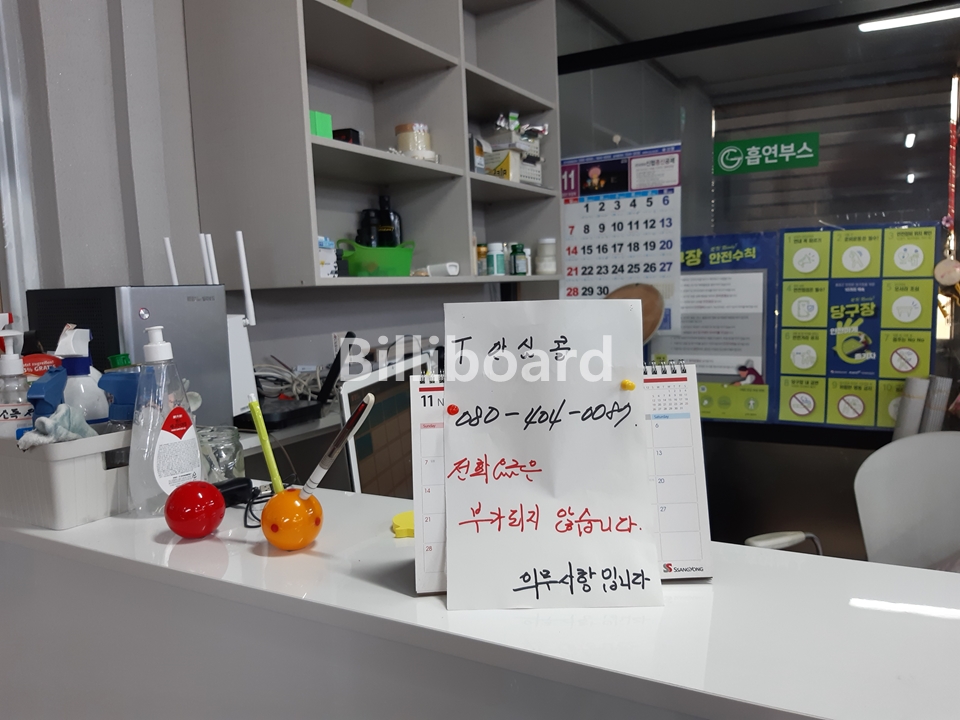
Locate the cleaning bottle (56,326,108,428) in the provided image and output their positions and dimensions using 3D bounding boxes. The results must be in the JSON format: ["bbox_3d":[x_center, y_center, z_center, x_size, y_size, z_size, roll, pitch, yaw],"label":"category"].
[{"bbox_3d":[-0.544,0.072,0.992,0.060,0.231,0.085,1,7,24],"label":"cleaning bottle"}]

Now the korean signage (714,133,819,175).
[{"bbox_3d":[0.868,-0.625,2.194,0.298,0.099,0.008,1,7,28],"label":"korean signage"}]

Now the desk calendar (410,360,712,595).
[{"bbox_3d":[0.070,0.098,0.661,0.260,0.192,0.080,-2,6,-4],"label":"desk calendar"}]

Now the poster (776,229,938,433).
[{"bbox_3d":[1.105,-0.095,2.139,0.420,0.594,0.010,1,7,28],"label":"poster"}]

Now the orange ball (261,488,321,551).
[{"bbox_3d":[-0.201,0.172,0.774,0.065,0.065,0.065,-4,7,-15],"label":"orange ball"}]

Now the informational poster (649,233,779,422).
[{"bbox_3d":[0.733,-0.103,2.338,0.420,0.594,0.010,1,7,28],"label":"informational poster"}]

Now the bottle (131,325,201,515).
[{"bbox_3d":[-0.404,0.076,0.924,0.072,0.236,0.098,3,9,40],"label":"bottle"}]

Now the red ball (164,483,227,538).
[{"bbox_3d":[-0.324,0.171,0.821,0.065,0.065,0.065,-5,7,-21],"label":"red ball"}]

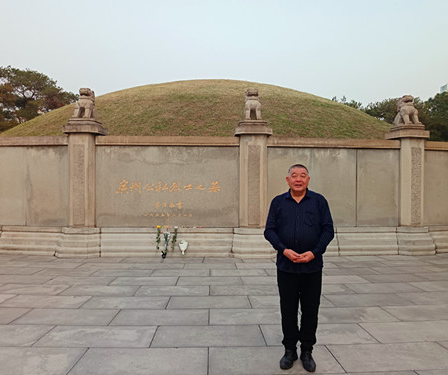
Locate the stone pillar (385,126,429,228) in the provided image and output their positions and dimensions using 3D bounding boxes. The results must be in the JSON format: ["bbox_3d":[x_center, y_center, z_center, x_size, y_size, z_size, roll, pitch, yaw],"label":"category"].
[{"bbox_3d":[4.169,-0.267,8.542,0.762,2.257,0.570,0,1,-11],"label":"stone pillar"}]

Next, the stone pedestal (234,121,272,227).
[{"bbox_3d":[0.634,-0.298,8.116,0.762,2.250,0.570,0,1,-4],"label":"stone pedestal"}]

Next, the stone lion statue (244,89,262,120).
[{"bbox_3d":[0.639,-1.762,8.102,0.360,0.678,0.450,0,1,-4],"label":"stone lion statue"}]

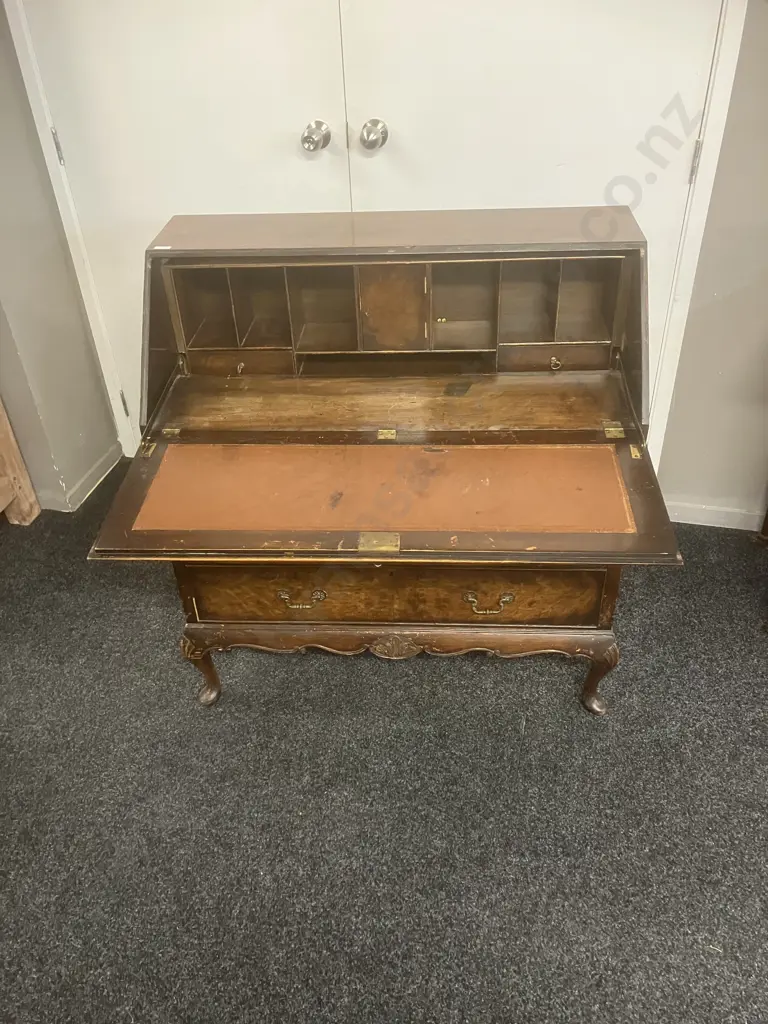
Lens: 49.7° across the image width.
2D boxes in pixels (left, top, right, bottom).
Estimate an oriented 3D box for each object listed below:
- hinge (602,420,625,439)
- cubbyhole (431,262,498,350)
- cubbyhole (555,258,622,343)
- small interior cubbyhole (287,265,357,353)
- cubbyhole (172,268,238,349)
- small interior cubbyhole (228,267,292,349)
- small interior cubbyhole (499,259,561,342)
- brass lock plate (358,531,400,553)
[{"bbox_3d":[0.406,-0.145,1.462,0.034,0.005,0.057,0,37,4],"label":"hinge"},{"bbox_3d":[0.160,-0.429,1.636,0.123,0.177,0.142,0,37,4],"label":"cubbyhole"},{"bbox_3d":[0.388,-0.434,1.617,0.104,0.165,0.142,0,37,4],"label":"cubbyhole"},{"bbox_3d":[-0.113,-0.430,1.654,0.125,0.177,0.142,0,37,4],"label":"small interior cubbyhole"},{"bbox_3d":[-0.341,-0.436,1.667,0.103,0.165,0.142,0,37,4],"label":"cubbyhole"},{"bbox_3d":[-0.233,-0.436,1.659,0.104,0.165,0.142,0,37,4],"label":"small interior cubbyhole"},{"bbox_3d":[0.279,-0.434,1.624,0.106,0.165,0.142,0,37,4],"label":"small interior cubbyhole"},{"bbox_3d":[-0.007,0.045,1.248,0.061,0.005,0.046,0,37,4],"label":"brass lock plate"}]

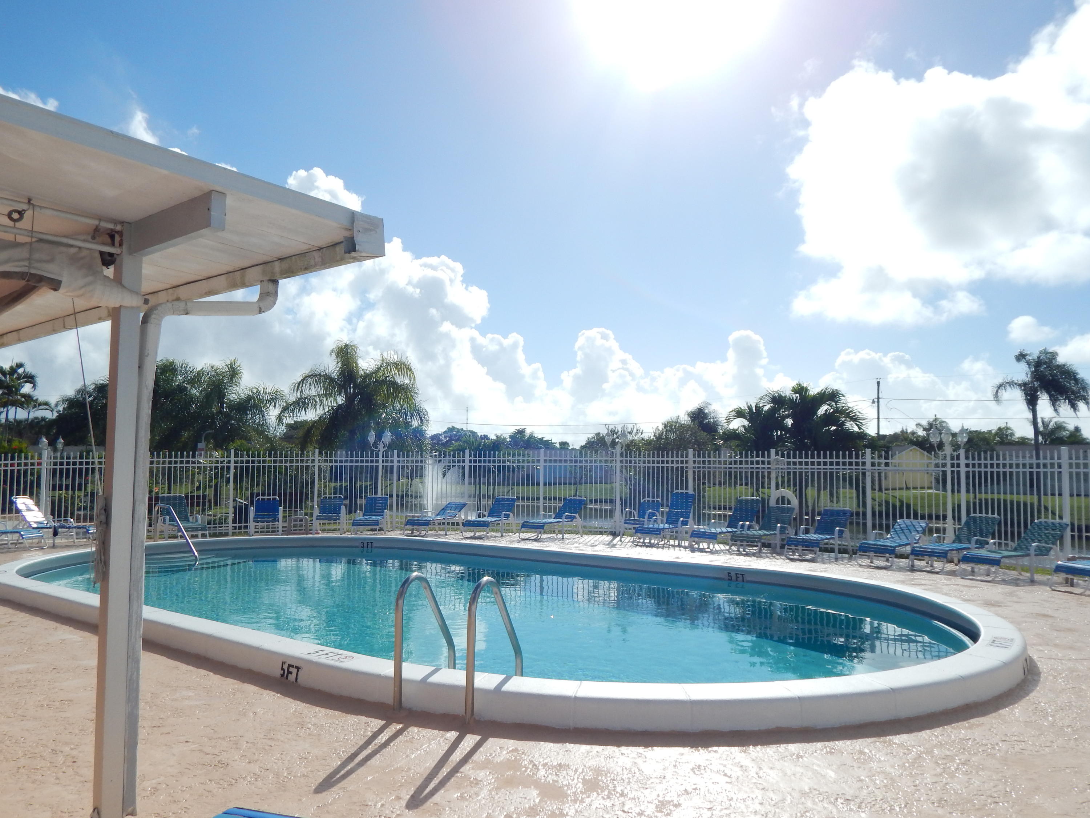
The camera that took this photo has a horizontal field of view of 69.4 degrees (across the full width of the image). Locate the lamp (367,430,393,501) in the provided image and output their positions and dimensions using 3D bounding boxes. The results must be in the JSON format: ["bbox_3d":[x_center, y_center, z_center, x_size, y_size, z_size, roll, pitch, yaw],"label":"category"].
[{"bbox_3d":[-3.637,1.609,17.400,0.550,2.260,0.500,0,-3,0],"label":"lamp"}]

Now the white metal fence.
[{"bbox_3d":[-0.882,1.648,14.582,17.790,1.760,4.260,-1,-3,12],"label":"white metal fence"}]

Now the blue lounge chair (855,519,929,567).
[{"bbox_3d":[5.666,2.126,12.650,0.650,0.640,1.800,-3,-4,43],"label":"blue lounge chair"}]

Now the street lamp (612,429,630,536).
[{"bbox_3d":[1.498,1.481,16.200,0.550,2.260,0.500,0,-3,0],"label":"street lamp"}]

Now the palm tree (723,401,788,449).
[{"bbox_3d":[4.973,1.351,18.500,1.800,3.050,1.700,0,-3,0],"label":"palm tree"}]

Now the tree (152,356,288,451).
[{"bbox_3d":[-11.245,0.818,27.000,4.600,5.200,4.400,0,-3,0],"label":"tree"}]

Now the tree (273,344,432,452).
[{"bbox_3d":[-5.733,0.585,23.500,4.500,5.200,4.400,0,-3,0],"label":"tree"}]

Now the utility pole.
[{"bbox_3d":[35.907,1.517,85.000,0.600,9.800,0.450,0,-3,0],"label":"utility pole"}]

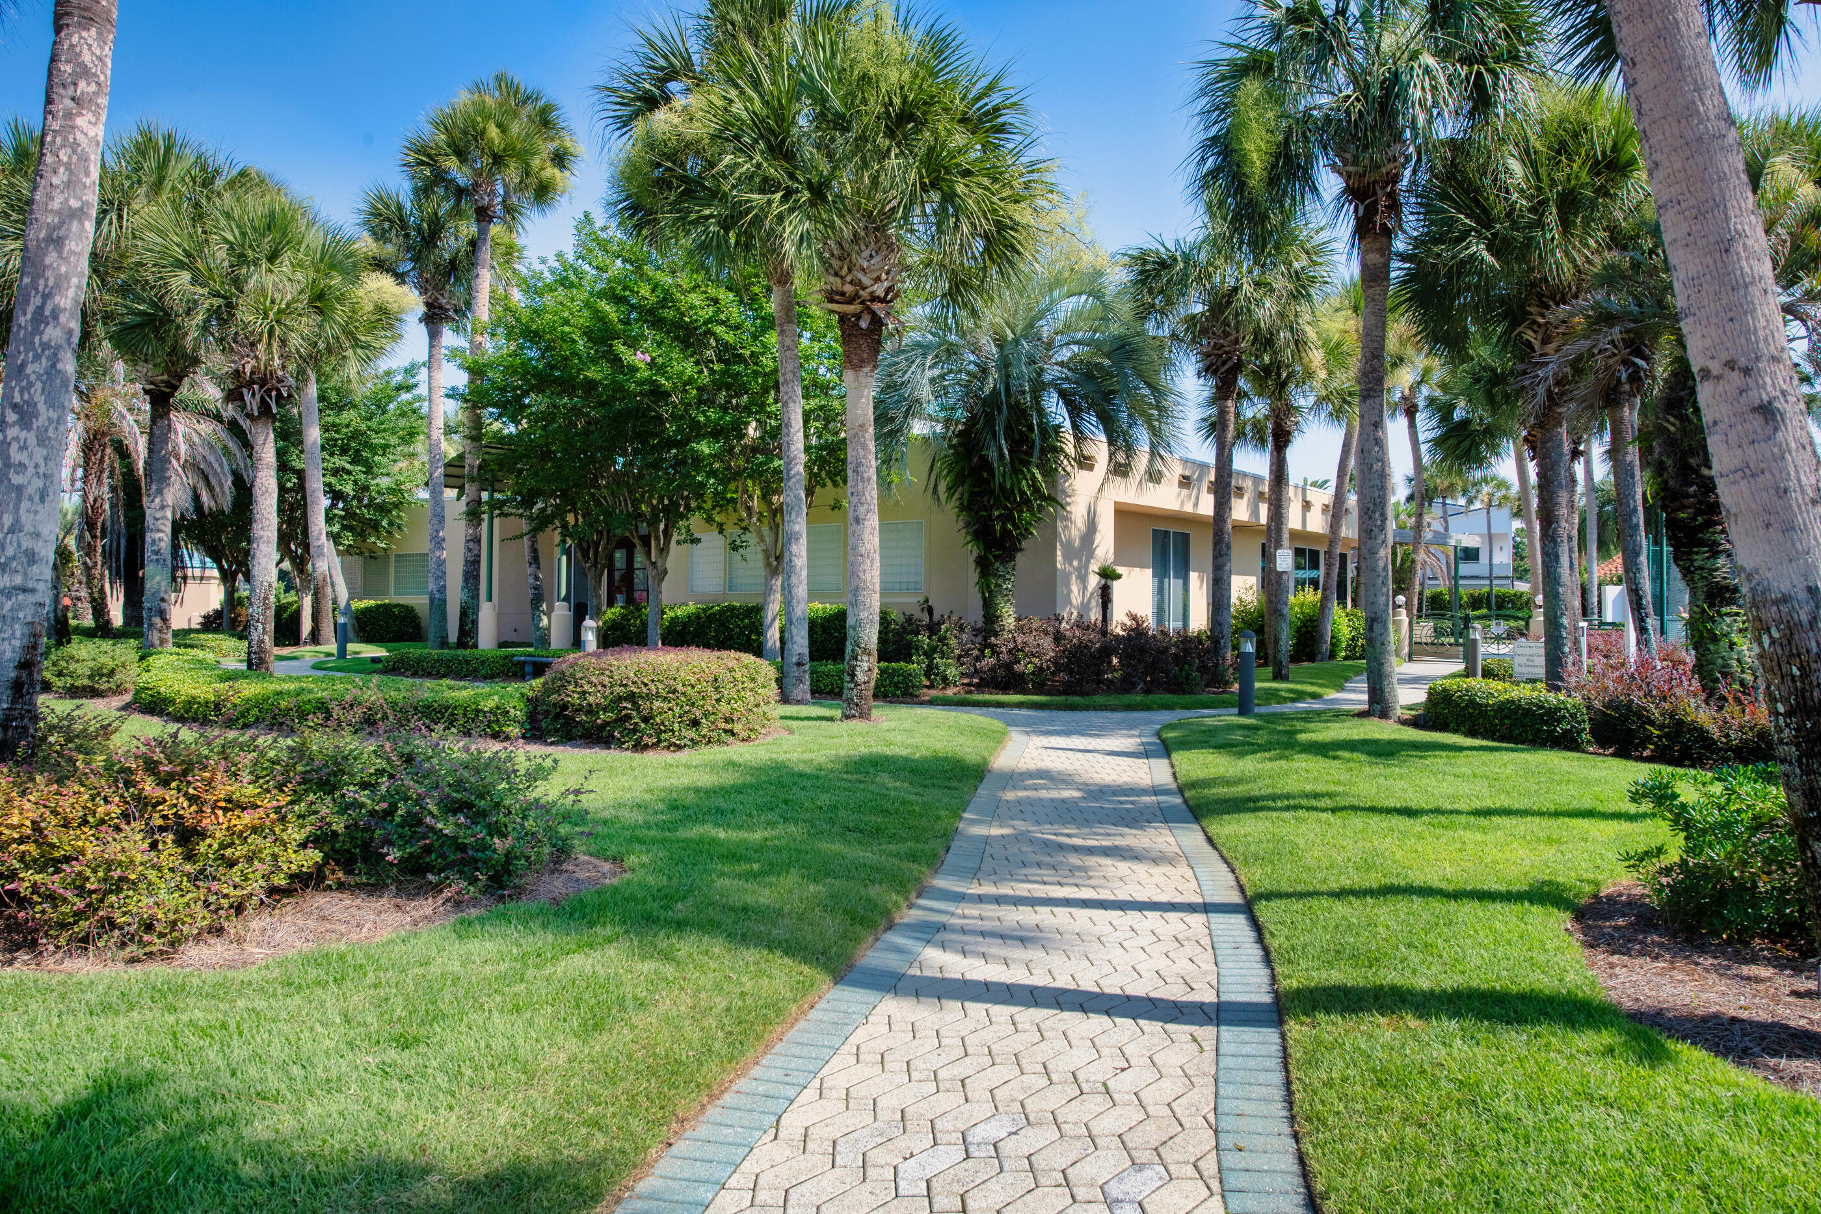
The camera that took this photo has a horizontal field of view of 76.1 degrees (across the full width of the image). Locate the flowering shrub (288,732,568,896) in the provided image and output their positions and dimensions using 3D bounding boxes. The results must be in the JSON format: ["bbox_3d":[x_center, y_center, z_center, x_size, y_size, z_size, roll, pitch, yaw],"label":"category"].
[{"bbox_3d":[-2.577,0.966,6.150,1.550,0.690,1.300,0,0,-6],"label":"flowering shrub"}]

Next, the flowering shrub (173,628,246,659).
[{"bbox_3d":[-16.726,0.913,28.002,1.800,0.620,1.600,0,0,0],"label":"flowering shrub"}]

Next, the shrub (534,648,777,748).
[{"bbox_3d":[-2.742,0.881,12.502,2.550,0.970,2.200,0,0,0],"label":"shrub"}]

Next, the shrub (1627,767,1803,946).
[{"bbox_3d":[3.686,1.051,5.302,0.850,0.720,0.850,0,0,0],"label":"shrub"}]

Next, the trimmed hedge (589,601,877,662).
[{"bbox_3d":[-3.654,0.634,25.000,8.200,1.370,1.500,0,0,35],"label":"trimmed hedge"}]

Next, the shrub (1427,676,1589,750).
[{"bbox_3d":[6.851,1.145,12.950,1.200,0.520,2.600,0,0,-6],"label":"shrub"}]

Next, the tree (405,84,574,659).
[{"bbox_3d":[-9.402,-5.134,26.032,3.600,12.800,3.500,0,0,0],"label":"tree"}]

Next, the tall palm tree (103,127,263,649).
[{"bbox_3d":[-12.319,-3.208,19.822,3.200,9.000,3.200,0,0,0],"label":"tall palm tree"}]

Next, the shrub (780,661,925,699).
[{"bbox_3d":[-0.995,1.072,17.901,2.450,0.550,0.800,0,0,10],"label":"shrub"}]

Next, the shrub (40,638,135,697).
[{"bbox_3d":[-12.051,0.858,17.000,1.700,0.790,1.400,0,0,-12],"label":"shrub"}]

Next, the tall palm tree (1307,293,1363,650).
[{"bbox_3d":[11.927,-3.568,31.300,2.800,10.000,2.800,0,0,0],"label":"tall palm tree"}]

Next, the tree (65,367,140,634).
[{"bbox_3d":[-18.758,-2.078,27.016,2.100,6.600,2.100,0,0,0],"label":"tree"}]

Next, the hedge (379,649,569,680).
[{"bbox_3d":[-8.008,1.008,21.500,3.900,0.500,1.700,0,0,27],"label":"hedge"}]

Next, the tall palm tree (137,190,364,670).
[{"bbox_3d":[-10.867,-2.749,19.220,3.400,8.100,3.300,0,0,0],"label":"tall palm tree"}]

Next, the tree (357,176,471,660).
[{"bbox_3d":[-10.723,-3.999,25.300,2.600,10.430,2.600,0,0,0],"label":"tree"}]

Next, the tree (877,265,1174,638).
[{"bbox_3d":[2.223,-2.571,22.300,5.600,7.890,5.400,0,0,0],"label":"tree"}]

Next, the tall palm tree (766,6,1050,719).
[{"bbox_3d":[-0.009,-2.982,14.522,3.500,8.700,3.400,0,0,0],"label":"tall palm tree"}]

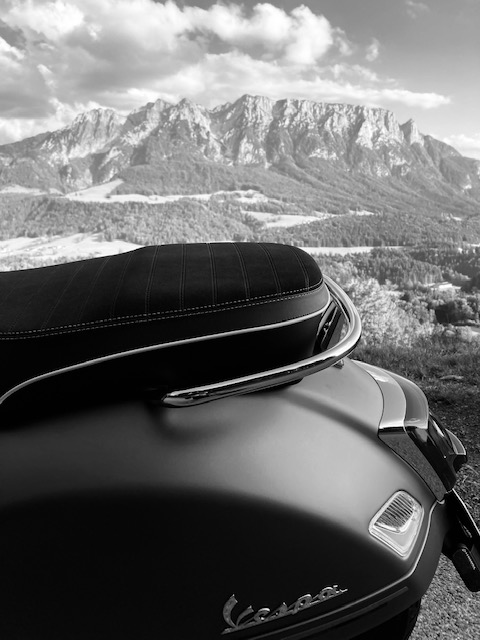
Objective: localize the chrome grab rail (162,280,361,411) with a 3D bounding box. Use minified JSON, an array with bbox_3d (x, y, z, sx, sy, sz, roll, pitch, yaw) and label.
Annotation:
[{"bbox_3d":[0.027,-0.004,0.712,0.262,0.065,0.305,-2,30,-7],"label":"chrome grab rail"}]

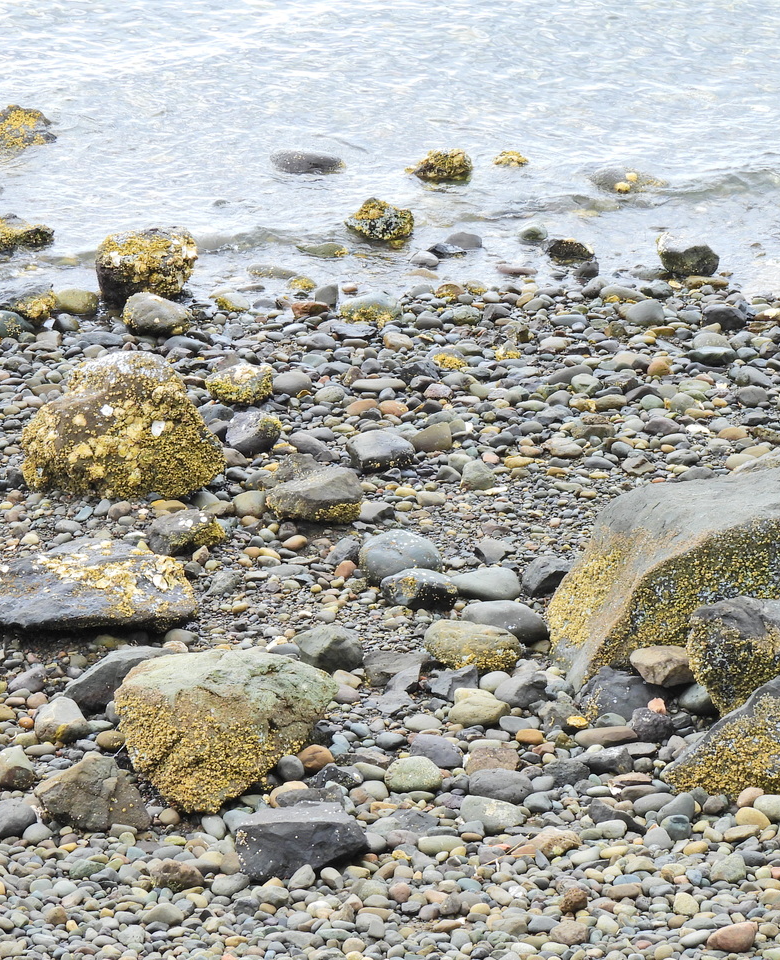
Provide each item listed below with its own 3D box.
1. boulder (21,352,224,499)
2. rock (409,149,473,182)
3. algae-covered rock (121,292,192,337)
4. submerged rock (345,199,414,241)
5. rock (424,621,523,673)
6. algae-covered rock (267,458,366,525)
[{"bbox_3d":[-0.765,-0.153,17.984,0.584,0.367,0.467,0,15,0],"label":"boulder"},{"bbox_3d":[0.179,-1.107,22.261,0.227,0.114,0.170,0,15,0],"label":"rock"},{"bbox_3d":[-0.742,-0.526,19.975,0.229,0.118,0.172,0,15,0],"label":"algae-covered rock"},{"bbox_3d":[-0.032,-0.876,21.378,0.231,0.146,0.185,0,18,0],"label":"submerged rock"},{"bbox_3d":[0.216,0.432,16.294,0.254,0.113,0.191,0,18,0],"label":"rock"},{"bbox_3d":[-0.214,0.032,17.577,0.274,0.162,0.192,0,15,0],"label":"algae-covered rock"}]

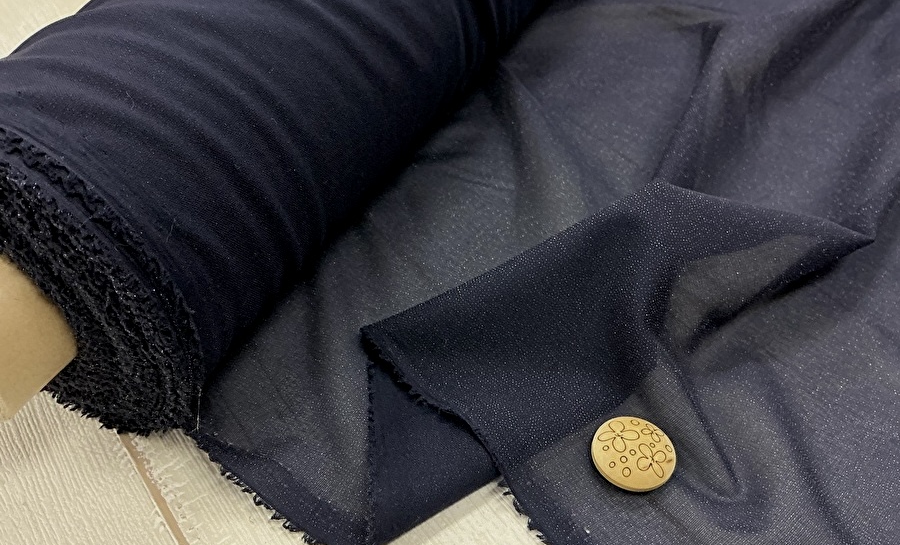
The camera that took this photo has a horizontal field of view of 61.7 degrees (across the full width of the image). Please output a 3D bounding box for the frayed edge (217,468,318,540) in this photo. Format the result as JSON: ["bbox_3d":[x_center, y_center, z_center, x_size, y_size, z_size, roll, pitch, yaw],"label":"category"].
[{"bbox_3d":[-0.062,0.078,0.254,0.044,0.003,0.005,27,52,22],"label":"frayed edge"}]

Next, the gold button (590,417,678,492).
[{"bbox_3d":[0.065,0.065,0.268,0.029,0.004,0.029,0,46,0],"label":"gold button"}]

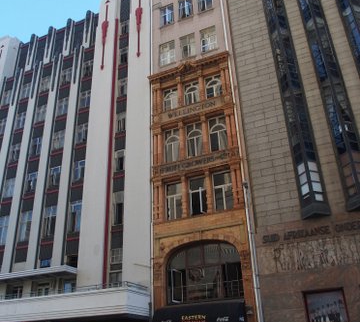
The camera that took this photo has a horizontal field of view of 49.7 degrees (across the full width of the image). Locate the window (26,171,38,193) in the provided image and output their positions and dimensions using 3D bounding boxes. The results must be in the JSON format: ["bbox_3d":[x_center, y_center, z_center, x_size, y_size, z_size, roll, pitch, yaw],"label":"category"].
[{"bbox_3d":[-12.345,1.767,32.453,1.200,1.733,0.160,-13,-28,20],"label":"window"}]

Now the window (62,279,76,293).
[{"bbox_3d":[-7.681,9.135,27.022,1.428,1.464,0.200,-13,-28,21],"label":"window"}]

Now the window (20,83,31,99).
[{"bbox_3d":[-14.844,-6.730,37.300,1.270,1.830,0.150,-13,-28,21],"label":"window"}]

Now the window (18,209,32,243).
[{"bbox_3d":[-12.239,5.136,30.840,1.200,2.441,0.160,-13,-28,20],"label":"window"}]

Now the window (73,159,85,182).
[{"bbox_3d":[-7.906,0.738,30.251,1.220,1.920,0.150,-13,-28,21],"label":"window"}]

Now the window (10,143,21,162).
[{"bbox_3d":[-14.850,-0.593,35.172,1.417,2.014,0.200,-13,-28,21],"label":"window"}]

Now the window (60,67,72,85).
[{"bbox_3d":[-10.566,-7.861,36.049,1.200,1.715,0.160,-13,-28,20],"label":"window"}]

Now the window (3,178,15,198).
[{"bbox_3d":[-14.729,2.369,33.744,1.463,1.929,0.200,-13,-28,21],"label":"window"}]

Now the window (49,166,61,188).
[{"bbox_3d":[-10.089,1.254,31.115,1.250,1.900,0.150,-13,-28,21],"label":"window"}]

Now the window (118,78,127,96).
[{"bbox_3d":[-4.703,-6.052,31.834,0.890,1.930,0.150,-13,-28,21],"label":"window"}]

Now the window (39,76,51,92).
[{"bbox_3d":[-12.694,-7.253,36.456,1.370,1.880,0.150,-13,-28,21],"label":"window"}]

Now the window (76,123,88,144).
[{"bbox_3d":[-8.047,-2.484,32.326,1.200,1.740,0.160,-13,-28,20],"label":"window"}]

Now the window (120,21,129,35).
[{"bbox_3d":[-4.939,-12.049,35.397,1.092,1.598,0.200,-13,-28,21],"label":"window"}]

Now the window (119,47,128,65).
[{"bbox_3d":[-4.832,-9.118,33.990,1.106,1.933,0.200,-13,-28,21],"label":"window"}]

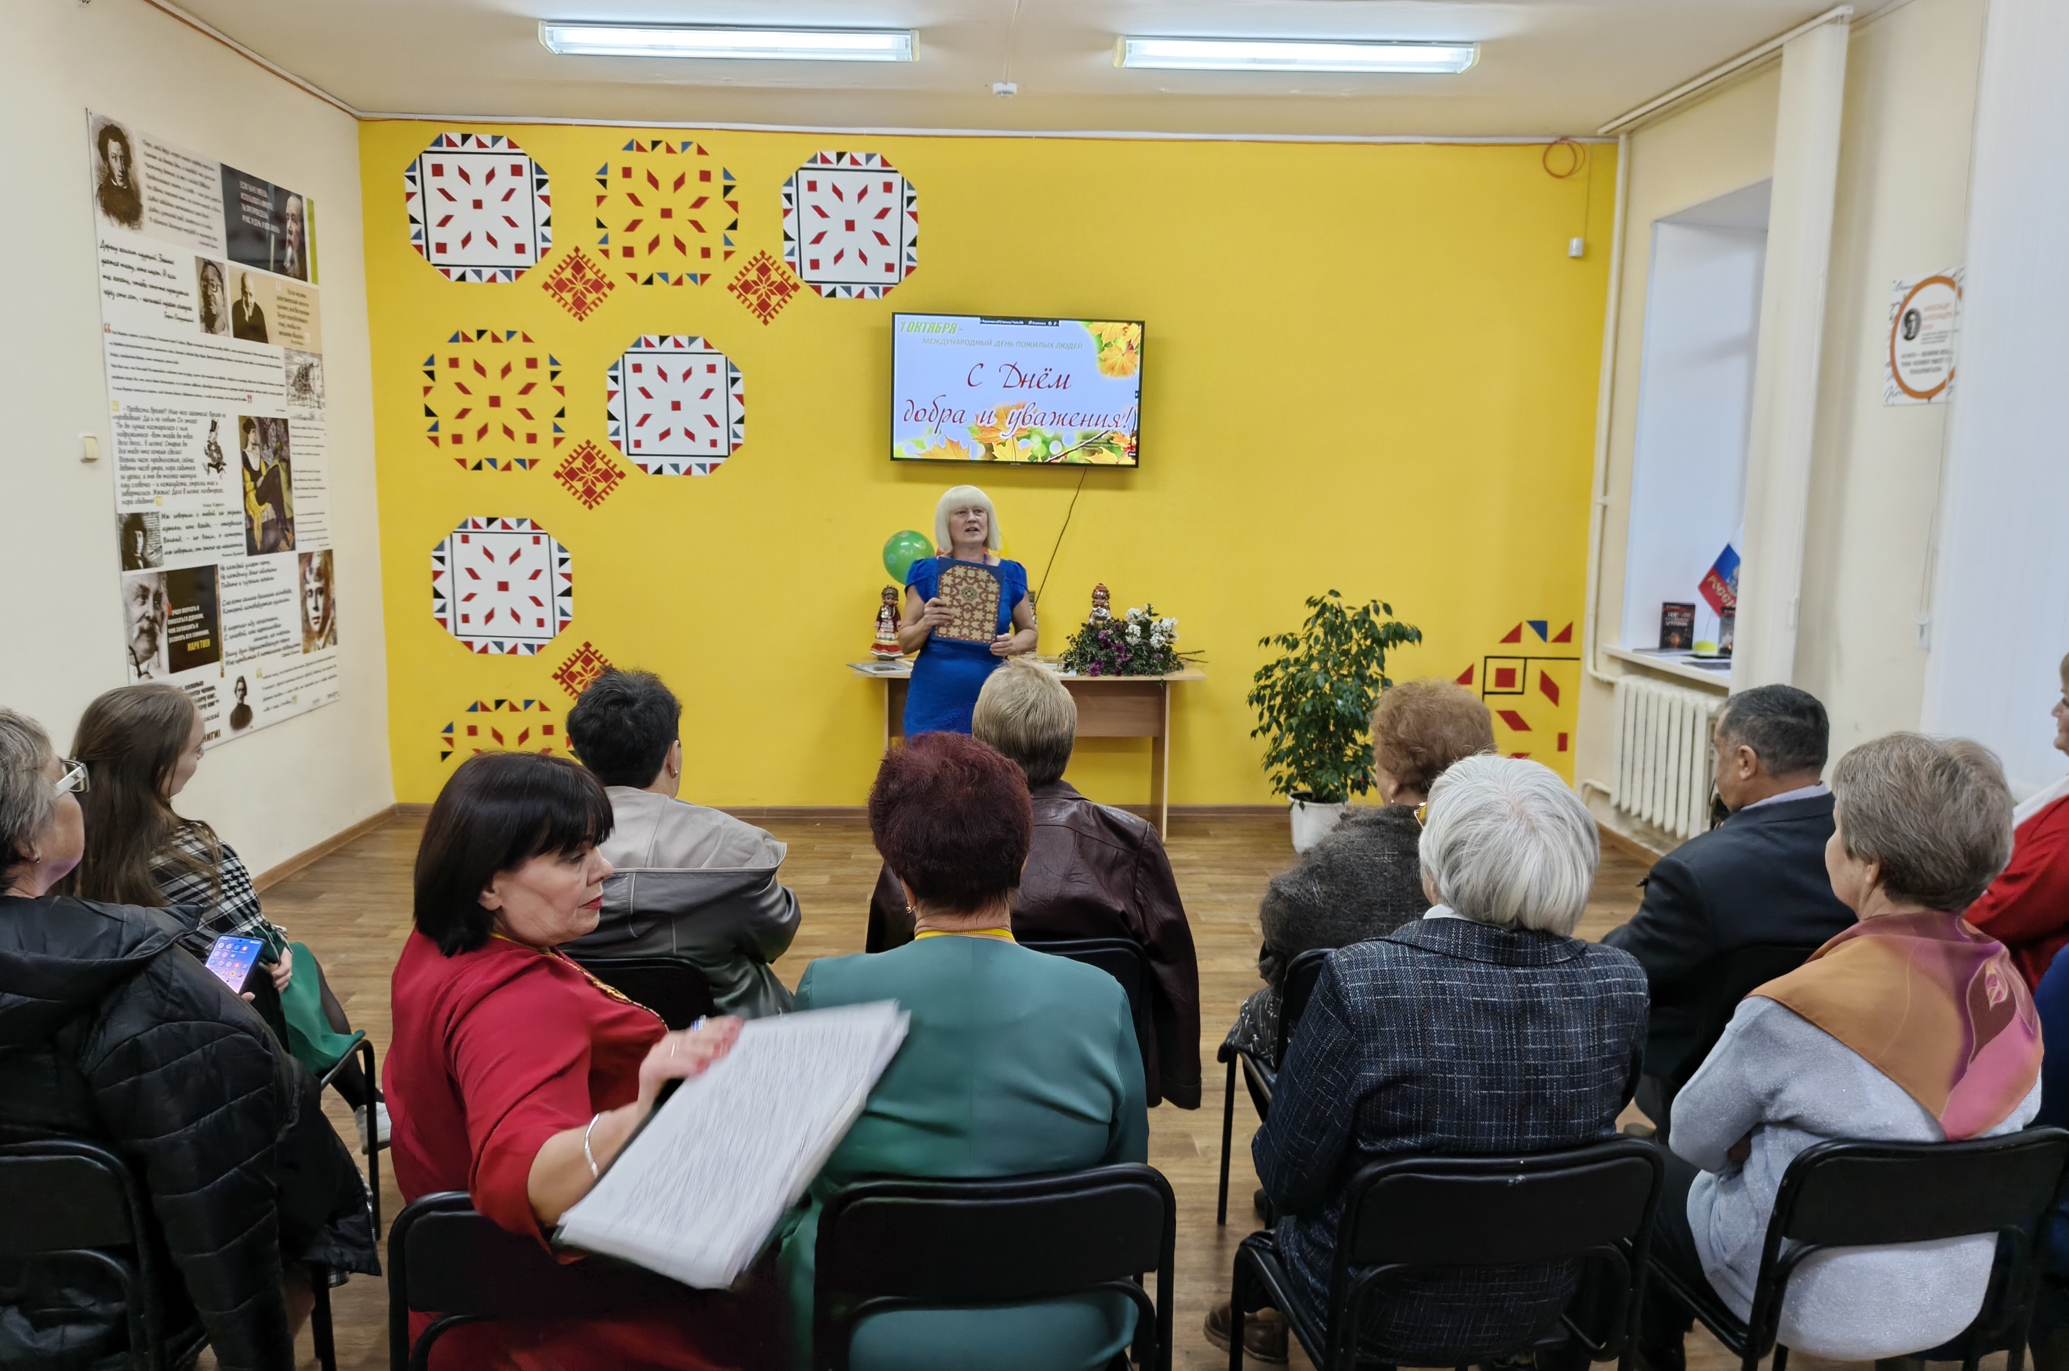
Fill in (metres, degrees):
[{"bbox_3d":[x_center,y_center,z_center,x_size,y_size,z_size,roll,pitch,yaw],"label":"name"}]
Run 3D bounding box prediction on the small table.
[{"bbox_3d":[-0.032,0.313,6.455,1.590,0.765,0.580,1,8,-2],"label":"small table"}]

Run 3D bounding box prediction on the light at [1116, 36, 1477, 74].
[{"bbox_3d":[0.920,-2.242,4.907,1.290,0.070,0.190,0,8,-2],"label":"light"}]

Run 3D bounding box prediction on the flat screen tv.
[{"bbox_3d":[-0.078,-1.354,6.291,1.135,0.655,0.070,0,8,-2],"label":"flat screen tv"}]

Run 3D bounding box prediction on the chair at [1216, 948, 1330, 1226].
[{"bbox_3d":[0.673,0.845,2.731,0.500,0.800,0.560,0,8,-6],"label":"chair"}]

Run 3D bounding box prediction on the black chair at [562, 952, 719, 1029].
[{"bbox_3d":[-0.781,0.830,2.696,0.500,0.800,0.560,0,8,-6],"label":"black chair"}]

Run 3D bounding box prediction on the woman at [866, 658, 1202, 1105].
[{"bbox_3d":[-0.013,0.565,2.742,0.590,1.290,0.800,0,8,-2],"label":"woman"}]

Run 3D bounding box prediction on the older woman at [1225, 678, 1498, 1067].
[{"bbox_3d":[0.699,0.593,2.797,0.560,1.280,0.780,-1,8,-12],"label":"older woman"}]

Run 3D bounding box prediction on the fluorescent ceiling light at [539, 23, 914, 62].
[{"bbox_3d":[-1.051,-2.255,4.836,1.300,0.070,0.190,0,8,-2],"label":"fluorescent ceiling light"}]

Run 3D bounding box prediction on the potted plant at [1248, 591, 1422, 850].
[{"bbox_3d":[1.280,0.159,6.075,0.710,1.160,0.650,0,8,-2],"label":"potted plant"}]

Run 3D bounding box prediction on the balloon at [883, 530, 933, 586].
[{"bbox_3d":[-0.562,-0.559,6.168,0.235,0.265,0.235,0,8,-2],"label":"balloon"}]

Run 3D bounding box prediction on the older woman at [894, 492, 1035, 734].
[{"bbox_3d":[-0.280,0.020,5.474,0.560,1.615,0.400,1,8,-2],"label":"older woman"}]

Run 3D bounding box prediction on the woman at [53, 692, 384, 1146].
[{"bbox_3d":[-1.621,0.581,2.736,0.540,1.250,0.850,2,8,10],"label":"woman"}]

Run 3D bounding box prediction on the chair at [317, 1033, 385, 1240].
[{"bbox_3d":[-1.600,0.817,2.581,0.490,0.810,0.540,0,8,-2],"label":"chair"}]

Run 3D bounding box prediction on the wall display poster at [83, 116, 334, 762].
[{"bbox_3d":[-3.022,-0.885,5.215,0.020,2.120,1.460,1,8,-2],"label":"wall display poster"}]

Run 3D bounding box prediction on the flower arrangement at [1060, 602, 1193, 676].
[{"bbox_3d":[0.427,-0.217,6.320,0.600,0.330,0.360,1,8,-2],"label":"flower arrangement"}]

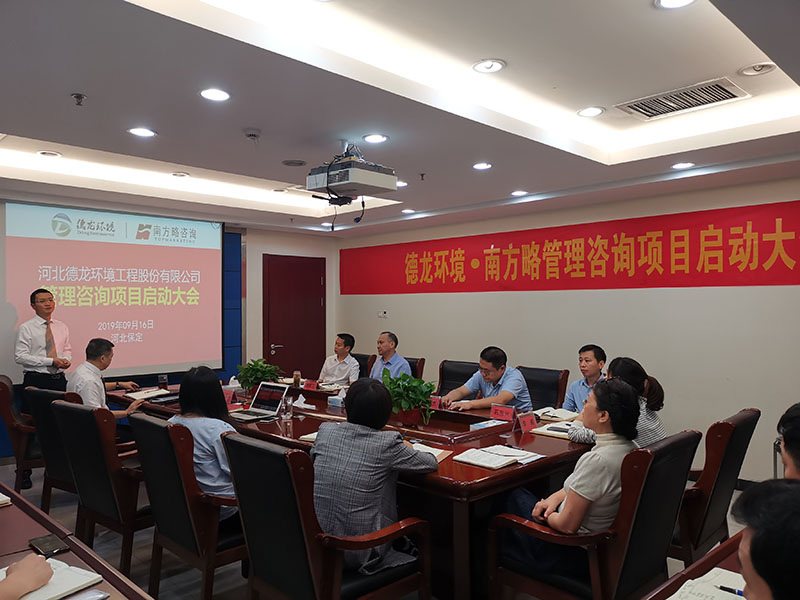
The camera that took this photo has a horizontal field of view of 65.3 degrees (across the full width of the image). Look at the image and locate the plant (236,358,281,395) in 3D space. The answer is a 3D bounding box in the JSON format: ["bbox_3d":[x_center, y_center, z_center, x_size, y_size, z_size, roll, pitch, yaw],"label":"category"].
[{"bbox_3d":[-1.393,0.760,6.141,0.430,0.380,0.430,0,-1,0],"label":"plant"}]

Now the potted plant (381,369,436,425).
[{"bbox_3d":[0.059,0.714,4.636,0.420,0.410,0.420,0,-1,0],"label":"potted plant"}]

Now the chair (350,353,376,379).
[{"bbox_3d":[-0.743,1.161,7.014,0.700,1.050,0.580,1,-1,-36],"label":"chair"}]

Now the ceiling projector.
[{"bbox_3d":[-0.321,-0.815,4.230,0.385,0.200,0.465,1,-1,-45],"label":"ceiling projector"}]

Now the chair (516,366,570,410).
[{"bbox_3d":[1.133,1.131,5.630,0.660,0.990,0.600,1,-1,-45],"label":"chair"}]

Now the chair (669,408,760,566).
[{"bbox_3d":[1.595,1.103,3.503,0.600,0.990,0.660,1,-1,-45],"label":"chair"}]

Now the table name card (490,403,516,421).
[{"bbox_3d":[0.777,0.822,4.589,0.090,0.100,0.200,1,-2,-44],"label":"table name card"}]

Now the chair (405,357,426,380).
[{"bbox_3d":[-0.127,1.147,6.902,0.660,0.990,0.600,1,-1,-45],"label":"chair"}]

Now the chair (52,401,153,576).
[{"bbox_3d":[-1.538,1.097,3.610,0.580,1.050,0.700,-1,-1,37],"label":"chair"}]

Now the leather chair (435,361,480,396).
[{"bbox_3d":[0.350,1.137,5.874,0.700,1.050,0.580,1,-2,-44],"label":"leather chair"}]

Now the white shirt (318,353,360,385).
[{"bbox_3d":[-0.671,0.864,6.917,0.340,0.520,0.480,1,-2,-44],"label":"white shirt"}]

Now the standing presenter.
[{"bbox_3d":[-3.203,0.764,5.600,0.320,1.720,0.480,-1,-1,42],"label":"standing presenter"}]

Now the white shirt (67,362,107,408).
[{"bbox_3d":[-2.270,0.740,4.520,0.280,0.580,0.460,1,-1,-45],"label":"white shirt"}]

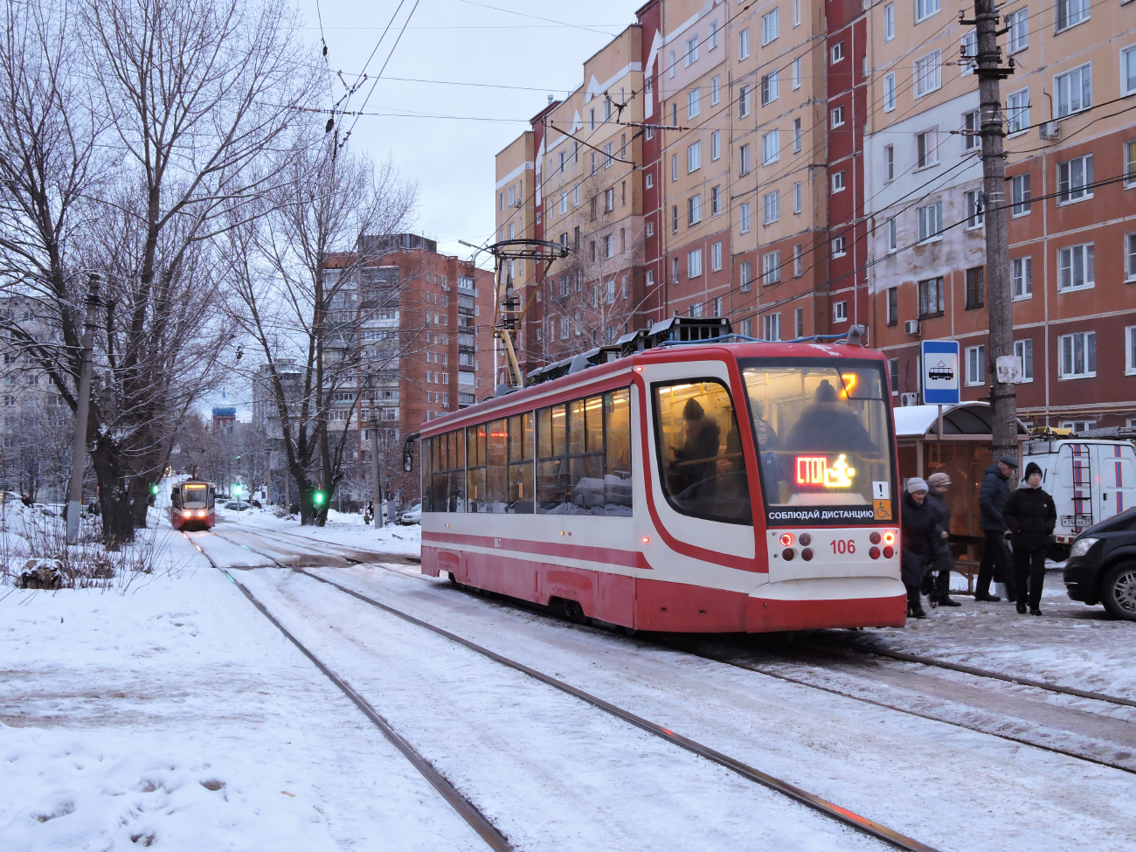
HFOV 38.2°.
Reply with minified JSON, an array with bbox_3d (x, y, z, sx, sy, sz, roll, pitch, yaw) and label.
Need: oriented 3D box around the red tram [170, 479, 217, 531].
[{"bbox_3d":[-23.681,4.923,103.383,2.550,3.150,15.300,0,-1,-14],"label":"red tram"}]

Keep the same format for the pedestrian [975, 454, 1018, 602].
[{"bbox_3d":[5.152,1.231,19.700,0.600,1.770,0.520,-1,-1,22],"label":"pedestrian"}]

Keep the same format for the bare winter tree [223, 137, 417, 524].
[{"bbox_3d":[-15.419,-5.931,102.000,11.600,24.000,11.600,-1,-1,0],"label":"bare winter tree"}]

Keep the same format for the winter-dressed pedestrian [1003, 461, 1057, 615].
[{"bbox_3d":[5.293,1.286,18.800,0.620,1.760,0.380,0,-1,-7],"label":"winter-dressed pedestrian"}]

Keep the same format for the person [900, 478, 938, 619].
[{"bbox_3d":[3.916,1.363,18.400,0.520,1.600,0.480,0,-1,-40],"label":"person"}]

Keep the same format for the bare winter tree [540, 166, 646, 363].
[{"bbox_3d":[1.002,-2.900,65.000,5.000,14.400,5.000,-1,-1,0],"label":"bare winter tree"}]

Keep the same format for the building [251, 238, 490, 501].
[{"bbox_3d":[-23.900,-8.400,248.000,15.200,39.500,32.000,-1,-1,17],"label":"building"}]

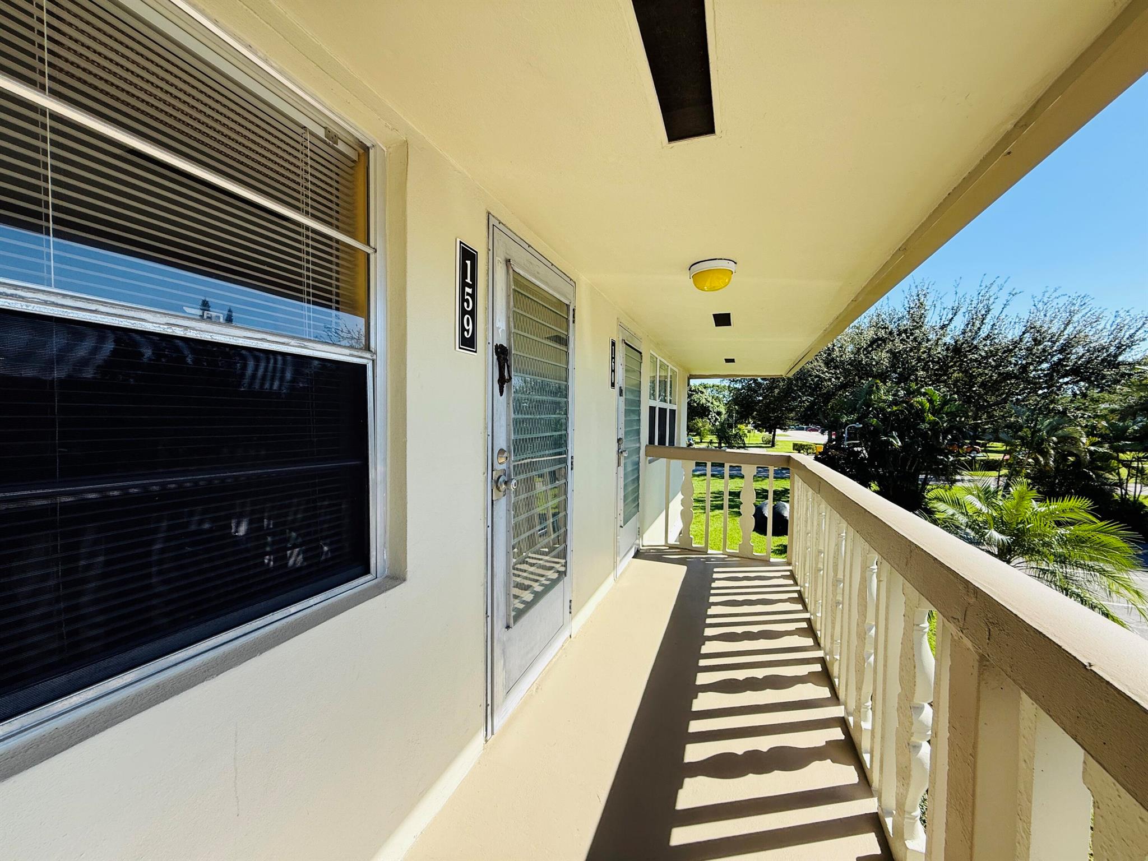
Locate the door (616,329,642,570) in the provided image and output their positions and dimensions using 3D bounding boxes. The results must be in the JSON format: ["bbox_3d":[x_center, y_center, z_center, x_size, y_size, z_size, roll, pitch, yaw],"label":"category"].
[{"bbox_3d":[0.485,0.151,4.068,0.070,2.040,0.940,1,2,20],"label":"door"}]

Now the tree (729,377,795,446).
[{"bbox_3d":[31.463,-3.460,74.939,11.000,12.000,11.000,1,2,20],"label":"tree"}]

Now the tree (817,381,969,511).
[{"bbox_3d":[16.116,0.674,23.548,5.500,6.000,5.500,1,2,20],"label":"tree"}]

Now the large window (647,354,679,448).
[{"bbox_3d":[1.204,-0.297,6.242,0.100,1.280,2.820,1,2,20],"label":"large window"}]

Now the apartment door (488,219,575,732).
[{"bbox_3d":[-0.179,0.190,2.256,0.070,2.050,0.950,1,2,20],"label":"apartment door"}]

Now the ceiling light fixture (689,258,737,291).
[{"bbox_3d":[0.792,-0.869,2.663,0.270,0.130,0.270,1,2,20],"label":"ceiling light fixture"}]

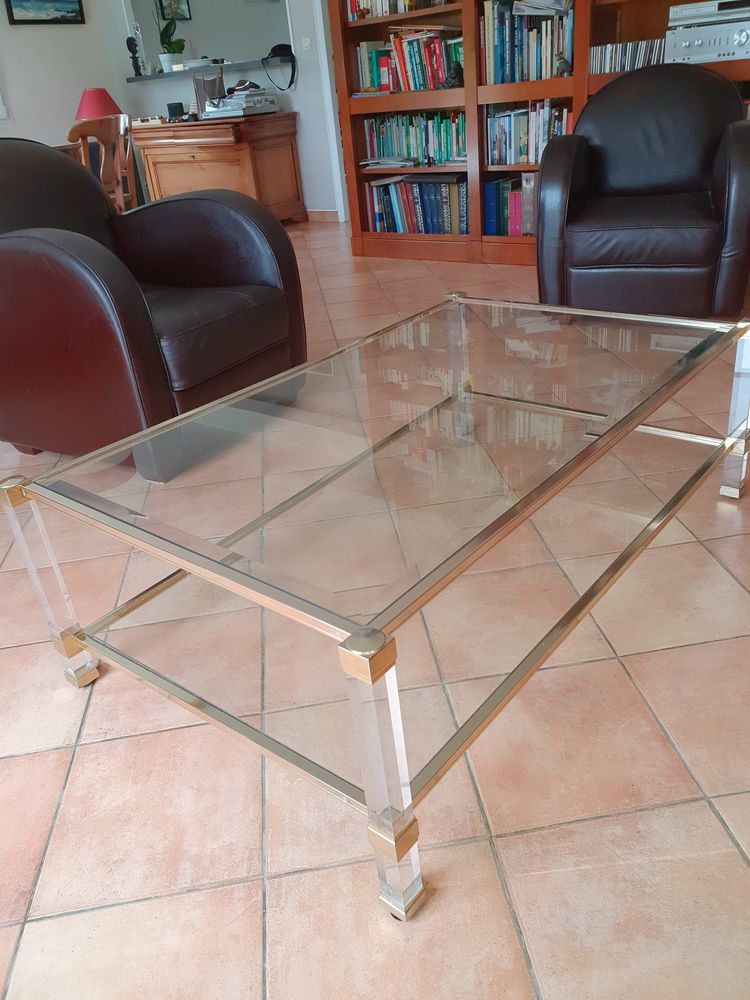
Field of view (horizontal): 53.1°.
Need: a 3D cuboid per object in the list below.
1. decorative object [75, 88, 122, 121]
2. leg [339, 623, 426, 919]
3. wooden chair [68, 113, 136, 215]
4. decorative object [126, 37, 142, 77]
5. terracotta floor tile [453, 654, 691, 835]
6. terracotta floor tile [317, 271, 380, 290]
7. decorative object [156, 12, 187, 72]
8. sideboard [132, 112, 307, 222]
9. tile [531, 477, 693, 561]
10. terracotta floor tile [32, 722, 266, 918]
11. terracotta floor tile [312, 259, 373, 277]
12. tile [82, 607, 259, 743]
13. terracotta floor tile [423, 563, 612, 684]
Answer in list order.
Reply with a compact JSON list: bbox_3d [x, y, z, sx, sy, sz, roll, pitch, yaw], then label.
[{"bbox_3d":[-2.439,-3.395,6.650,0.390,0.450,0.390,-8,29,-4],"label":"decorative object"},{"bbox_3d":[0.014,0.363,0.949,0.047,0.462,0.047,17,36,36],"label":"leg"},{"bbox_3d":[-1.897,-2.034,5.171,0.500,1.018,0.450,13,34,31],"label":"wooden chair"},{"bbox_3d":[-2.331,-4.290,7.266,0.108,0.321,0.090,-5,28,2],"label":"decorative object"},{"bbox_3d":[0.316,0.402,1.267,0.330,0.010,0.330,-8,29,-4],"label":"terracotta floor tile"},{"bbox_3d":[-0.165,-1.344,4.645,0.340,0.012,0.340,-8,28,-4],"label":"terracotta floor tile"},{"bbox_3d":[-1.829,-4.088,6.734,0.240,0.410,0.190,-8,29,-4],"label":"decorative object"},{"bbox_3d":[-1.363,-2.908,6.710,1.428,0.867,0.564,16,35,34],"label":"sideboard"},{"bbox_3d":[0.578,0.045,1.937,0.340,0.012,0.340,-8,28,-4],"label":"tile"},{"bbox_3d":[-0.357,0.512,1.257,0.340,0.012,0.340,-8,28,-4],"label":"terracotta floor tile"},{"bbox_3d":[-0.204,-1.439,4.724,0.330,0.010,0.330,-8,29,-4],"label":"terracotta floor tile"},{"bbox_3d":[-0.402,0.352,1.560,0.340,0.012,0.340,-8,28,-4],"label":"tile"},{"bbox_3d":[0.273,0.248,1.555,0.330,0.010,0.330,-8,29,-4],"label":"terracotta floor tile"}]

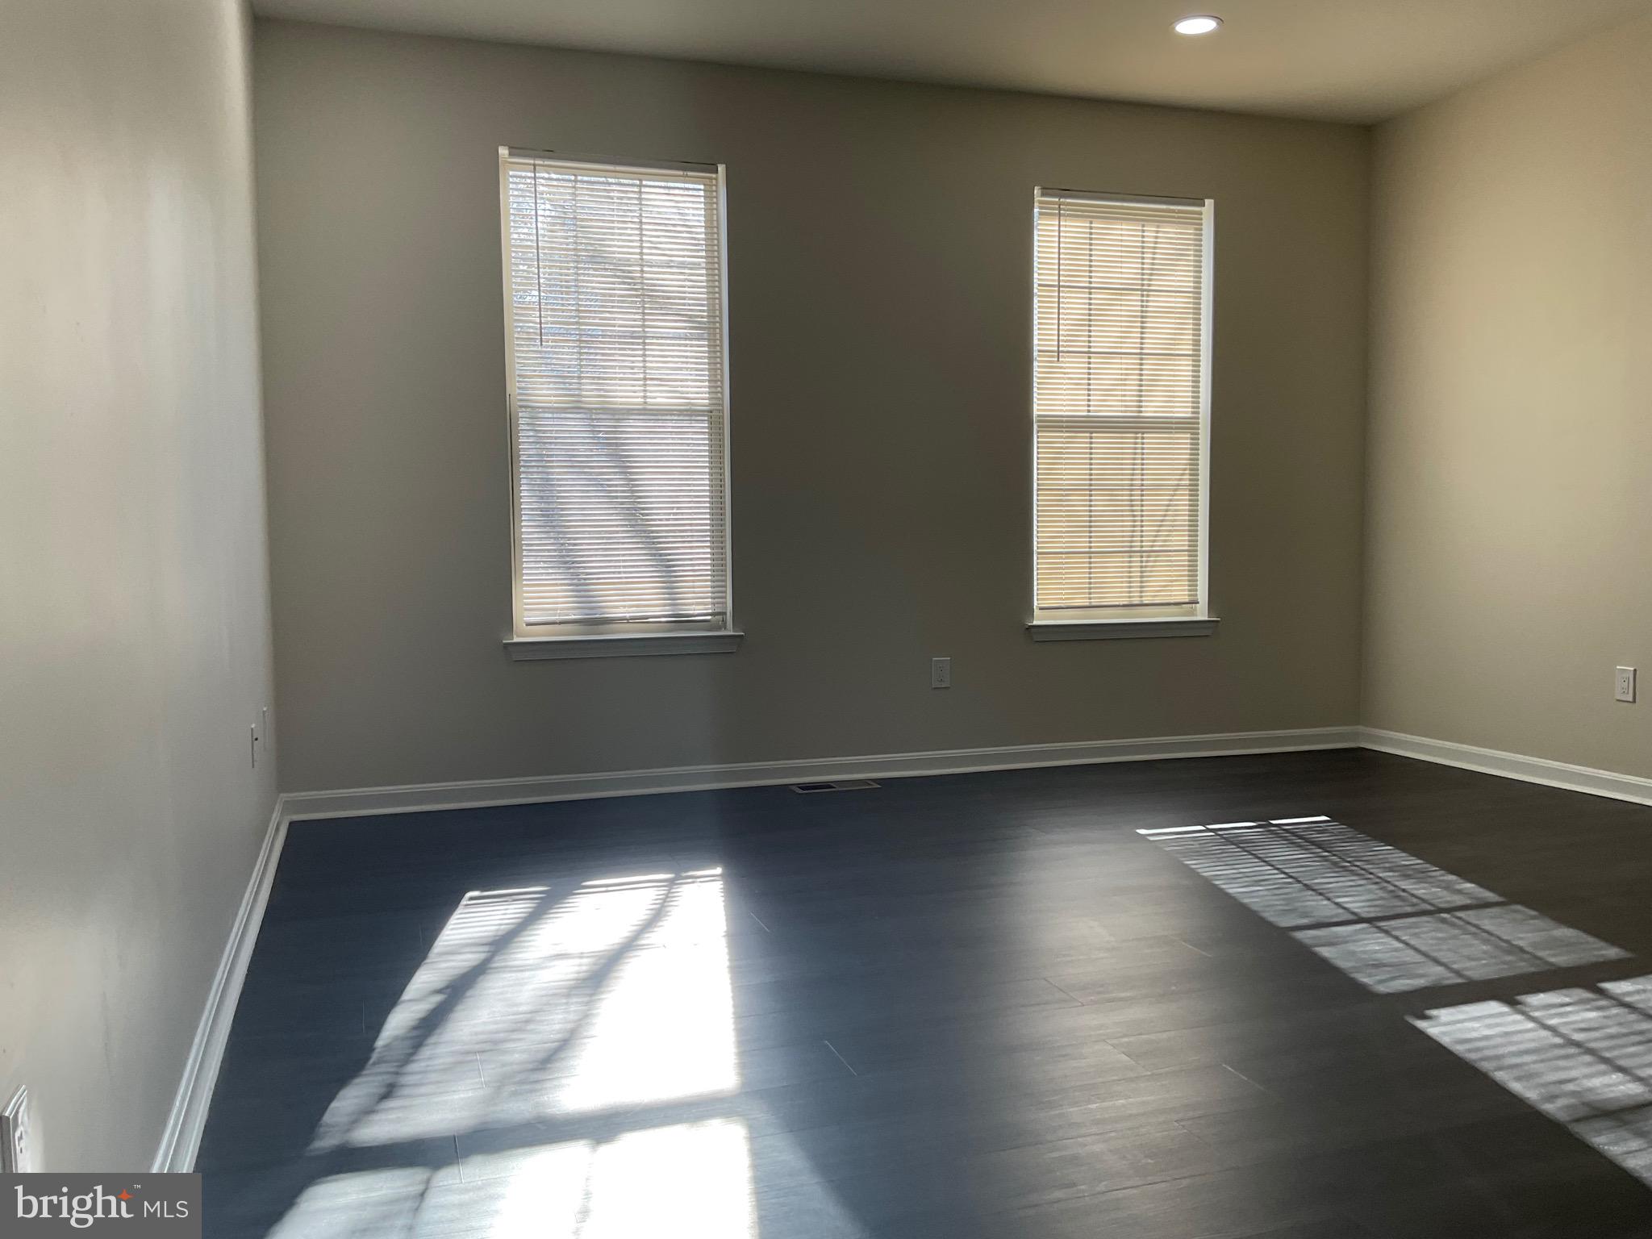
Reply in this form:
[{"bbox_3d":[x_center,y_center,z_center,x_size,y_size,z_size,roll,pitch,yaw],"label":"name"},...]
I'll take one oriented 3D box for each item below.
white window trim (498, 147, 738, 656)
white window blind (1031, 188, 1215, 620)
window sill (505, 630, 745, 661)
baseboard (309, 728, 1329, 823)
[{"bbox_3d":[-0.743,-0.805,4.997,0.803,1.683,0.050,-2,4,-18],"label":"white window trim"},{"bbox_3d":[1.202,-0.817,5.644,0.898,1.798,0.098,-2,4,-18],"label":"white window blind"},{"bbox_3d":[-0.733,0.097,5.059,0.876,0.076,0.098,-2,4,-18],"label":"window sill"},{"bbox_3d":[0.252,0.578,5.381,4.418,0.090,0.018,-2,4,-18],"label":"baseboard"}]

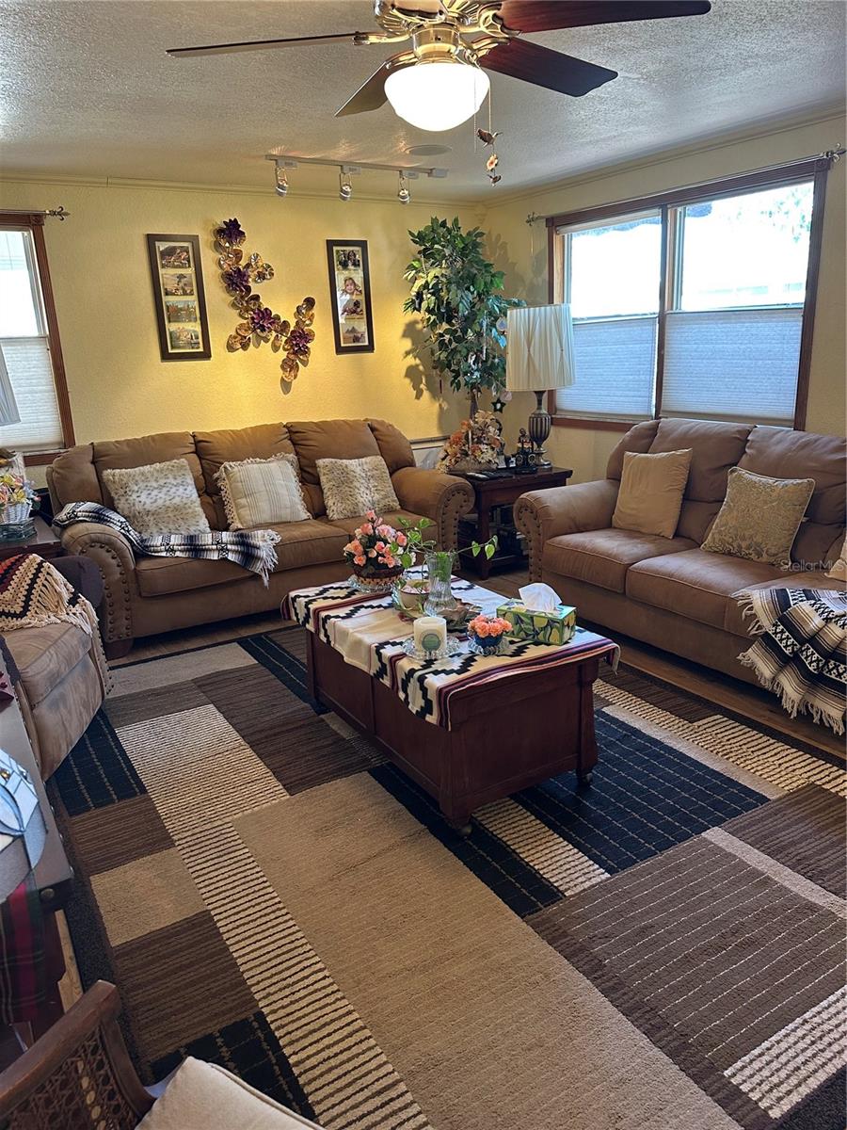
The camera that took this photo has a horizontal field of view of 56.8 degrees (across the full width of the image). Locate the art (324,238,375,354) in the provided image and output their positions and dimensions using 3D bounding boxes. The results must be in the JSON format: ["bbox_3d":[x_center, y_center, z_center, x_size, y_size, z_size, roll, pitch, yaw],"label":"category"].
[{"bbox_3d":[-0.490,-1.809,5.308,0.297,0.721,0.023,-13,19,-31],"label":"art"}]

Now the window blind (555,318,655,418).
[{"bbox_3d":[1.197,-1.315,5.258,0.050,0.620,0.860,-13,19,-32],"label":"window blind"}]

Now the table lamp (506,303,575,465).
[{"bbox_3d":[0.739,-1.112,4.926,0.419,0.987,0.419,-2,16,1],"label":"table lamp"}]

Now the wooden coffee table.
[{"bbox_3d":[0.066,0.414,2.829,0.604,0.506,1.077,-12,19,-29],"label":"wooden coffee table"}]

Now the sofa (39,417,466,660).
[{"bbox_3d":[-0.907,-0.286,4.603,2.250,0.990,0.970,-11,18,-26],"label":"sofa"}]

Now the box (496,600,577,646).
[{"bbox_3d":[0.386,0.192,2.669,0.225,0.096,0.125,6,18,27],"label":"box"}]

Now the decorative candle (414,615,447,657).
[{"bbox_3d":[0.021,0.213,2.416,0.100,0.090,0.100,-3,16,0],"label":"decorative candle"}]

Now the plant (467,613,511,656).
[{"bbox_3d":[0.214,0.218,2.590,0.140,0.105,0.140,-2,16,4],"label":"plant"}]

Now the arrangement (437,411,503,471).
[{"bbox_3d":[0.316,-0.784,5.109,0.400,0.350,0.310,-2,16,4],"label":"arrangement"}]

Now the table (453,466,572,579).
[{"bbox_3d":[0.496,-0.312,5.055,0.647,0.597,0.611,-11,18,-26],"label":"table"}]

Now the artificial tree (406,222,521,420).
[{"bbox_3d":[0.306,-1.265,5.600,0.820,2.210,0.780,-2,16,4],"label":"artificial tree"}]

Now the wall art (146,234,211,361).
[{"bbox_3d":[-1.466,-1.602,4.710,0.303,0.709,0.023,-13,19,-31],"label":"wall art"}]

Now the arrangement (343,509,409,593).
[{"bbox_3d":[-0.190,-0.064,3.281,0.265,0.296,0.260,-3,16,-3],"label":"arrangement"}]

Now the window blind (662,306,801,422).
[{"bbox_3d":[1.665,-1.092,4.319,0.044,0.596,0.882,-13,19,-31],"label":"window blind"}]

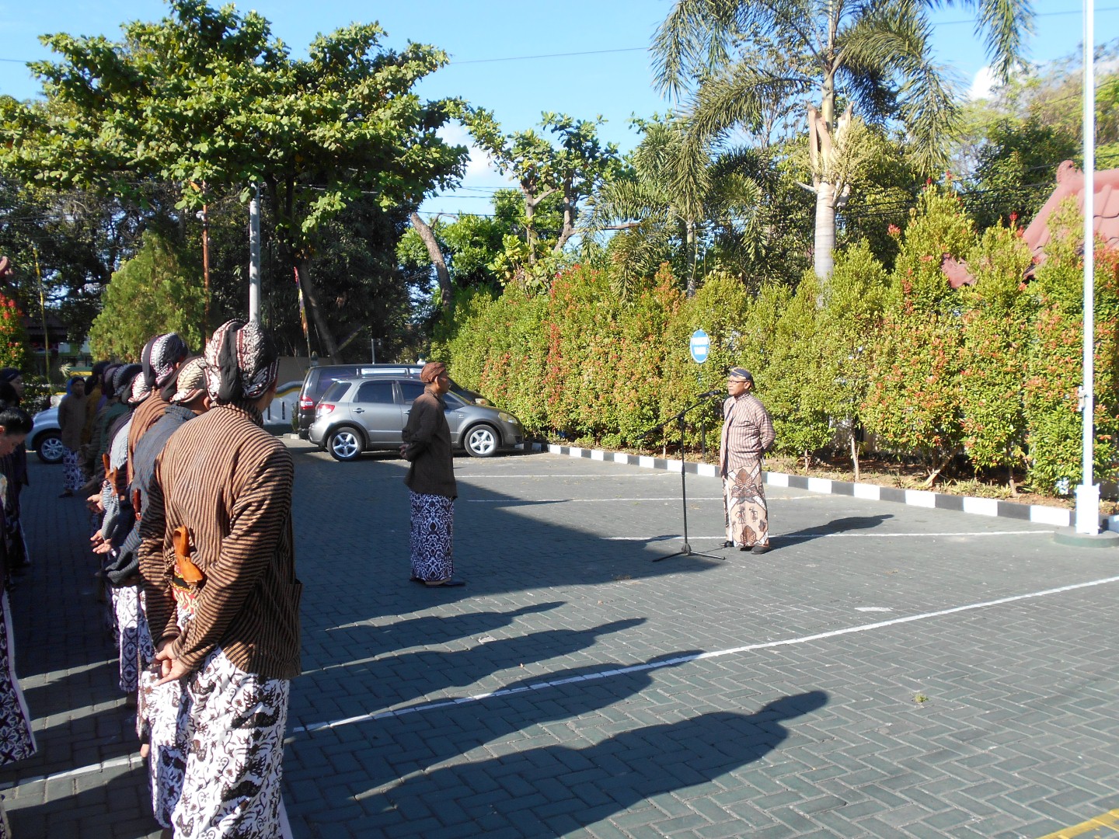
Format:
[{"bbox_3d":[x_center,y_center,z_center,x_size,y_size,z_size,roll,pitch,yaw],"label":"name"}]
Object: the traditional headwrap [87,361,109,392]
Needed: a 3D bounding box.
[{"bbox_3d":[-3.510,-0.320,7.400,0.250,0.250,0.190,-2,3,-37],"label":"traditional headwrap"}]

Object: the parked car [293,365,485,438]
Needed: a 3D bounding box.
[{"bbox_3d":[-3.600,-0.300,22.000,4.400,1.790,1.740,-1,2,-17],"label":"parked car"}]

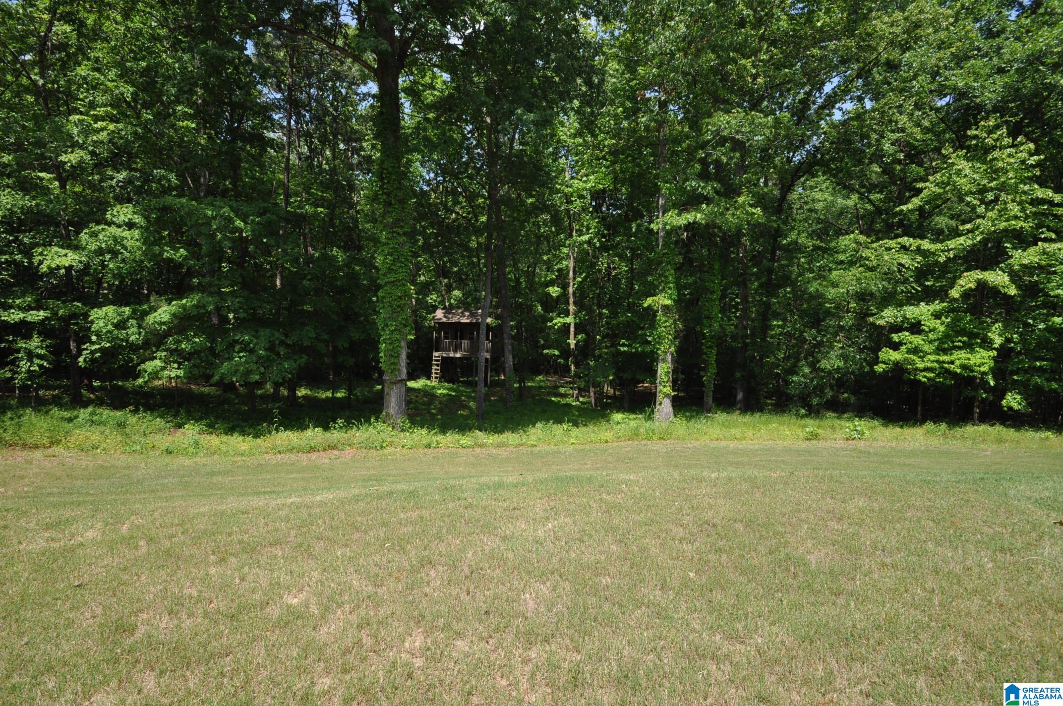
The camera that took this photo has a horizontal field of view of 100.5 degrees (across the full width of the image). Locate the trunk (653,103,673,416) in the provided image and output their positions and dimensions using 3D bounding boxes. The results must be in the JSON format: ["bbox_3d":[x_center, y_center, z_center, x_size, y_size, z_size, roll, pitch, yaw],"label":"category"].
[{"bbox_3d":[3.164,-2.229,10.600,0.438,7.820,0.420,-1,0,0],"label":"trunk"}]

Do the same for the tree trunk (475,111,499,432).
[{"bbox_3d":[-1.065,-2.000,10.600,0.398,7.482,0.340,2,0,0],"label":"tree trunk"}]

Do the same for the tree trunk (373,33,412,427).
[{"bbox_3d":[-3.365,-2.983,10.700,0.824,9.521,0.720,-1,0,0],"label":"tree trunk"}]

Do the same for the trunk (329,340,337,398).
[{"bbox_3d":[-7.537,0.646,16.800,0.268,2.144,0.250,0,0,0],"label":"trunk"}]

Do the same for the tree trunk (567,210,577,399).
[{"bbox_3d":[1.411,-1.659,15.500,0.291,6.663,0.270,0,0,0],"label":"tree trunk"}]

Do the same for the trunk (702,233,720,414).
[{"bbox_3d":[4.877,-0.800,12.000,0.428,4.956,0.400,1,0,0],"label":"trunk"}]

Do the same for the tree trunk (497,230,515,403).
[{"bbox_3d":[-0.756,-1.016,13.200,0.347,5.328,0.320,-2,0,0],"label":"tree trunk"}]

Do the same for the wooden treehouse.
[{"bbox_3d":[-3.800,-0.359,24.600,3.300,4.000,2.900,0,0,-3],"label":"wooden treehouse"}]

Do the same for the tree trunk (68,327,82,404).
[{"bbox_3d":[-14.145,0.386,13.700,0.301,2.495,0.300,-2,0,0],"label":"tree trunk"}]

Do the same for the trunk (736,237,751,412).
[{"bbox_3d":[6.020,-0.804,12.600,0.355,4.991,0.340,0,0,0],"label":"trunk"}]

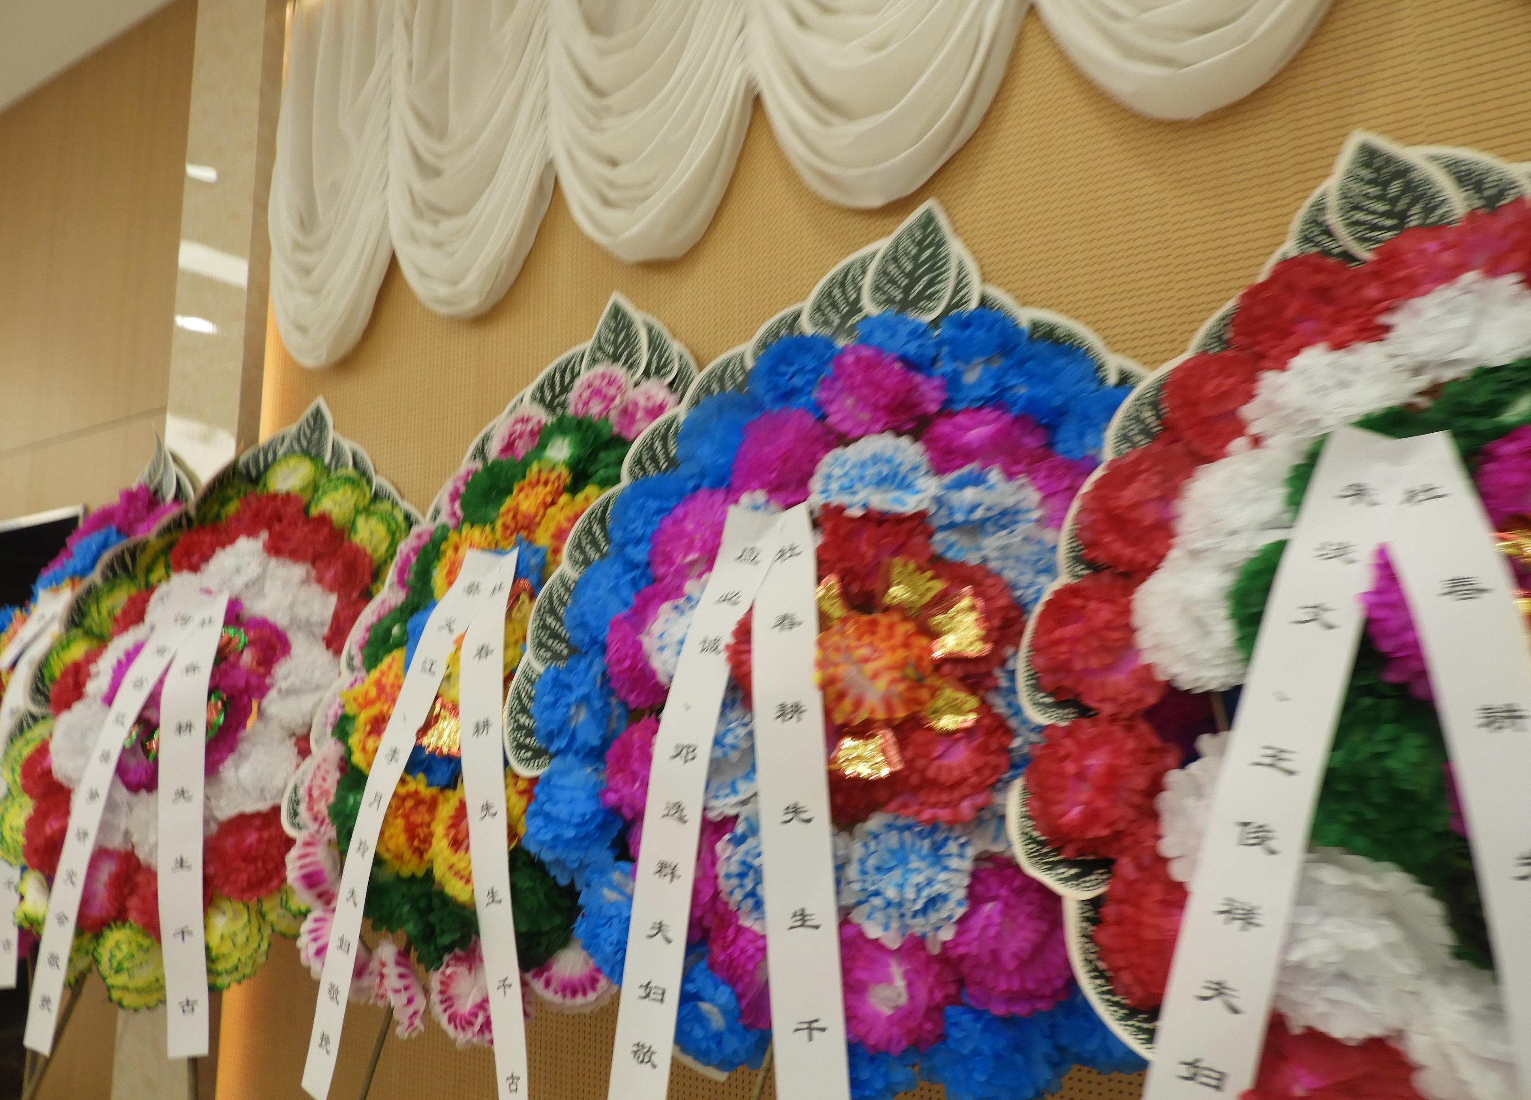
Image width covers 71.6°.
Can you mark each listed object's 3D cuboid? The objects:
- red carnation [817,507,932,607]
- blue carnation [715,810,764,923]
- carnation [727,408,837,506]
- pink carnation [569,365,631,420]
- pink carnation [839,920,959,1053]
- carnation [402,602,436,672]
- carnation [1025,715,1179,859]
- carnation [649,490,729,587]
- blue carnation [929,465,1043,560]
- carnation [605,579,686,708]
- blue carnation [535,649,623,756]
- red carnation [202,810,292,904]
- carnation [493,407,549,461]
[{"bbox_3d":[0.147,0.010,1.413,0.150,0.150,0.110,-5,-22,29],"label":"red carnation"},{"bbox_3d":[0.015,0.453,1.518,0.171,0.171,0.089,-4,-22,22],"label":"blue carnation"},{"bbox_3d":[0.025,-0.159,1.764,0.173,0.173,0.090,-4,-22,22],"label":"carnation"},{"bbox_3d":[-0.308,-0.292,1.989,0.125,0.125,0.100,-6,-34,33],"label":"pink carnation"},{"bbox_3d":[0.172,0.571,1.401,0.166,0.166,0.086,-4,-22,22],"label":"pink carnation"},{"bbox_3d":[-0.603,0.160,1.937,0.140,0.140,0.110,-7,-28,36],"label":"carnation"},{"bbox_3d":[0.404,0.284,1.284,0.171,0.171,0.089,-4,-22,22],"label":"carnation"},{"bbox_3d":[-0.128,-0.024,1.776,0.164,0.164,0.085,-4,-22,22],"label":"carnation"},{"bbox_3d":[0.281,-0.045,1.366,0.145,0.145,0.110,-5,-23,27],"label":"blue carnation"},{"bbox_3d":[-0.175,0.139,1.592,0.165,0.165,0.125,-6,-22,34],"label":"carnation"},{"bbox_3d":[-0.315,0.251,1.745,0.167,0.167,0.087,-4,-22,22],"label":"blue carnation"},{"bbox_3d":[-1.011,0.598,2.075,0.170,0.170,0.135,-3,-23,20],"label":"red carnation"},{"bbox_3d":[-0.476,-0.226,2.077,0.125,0.125,0.100,-6,-33,36],"label":"carnation"}]

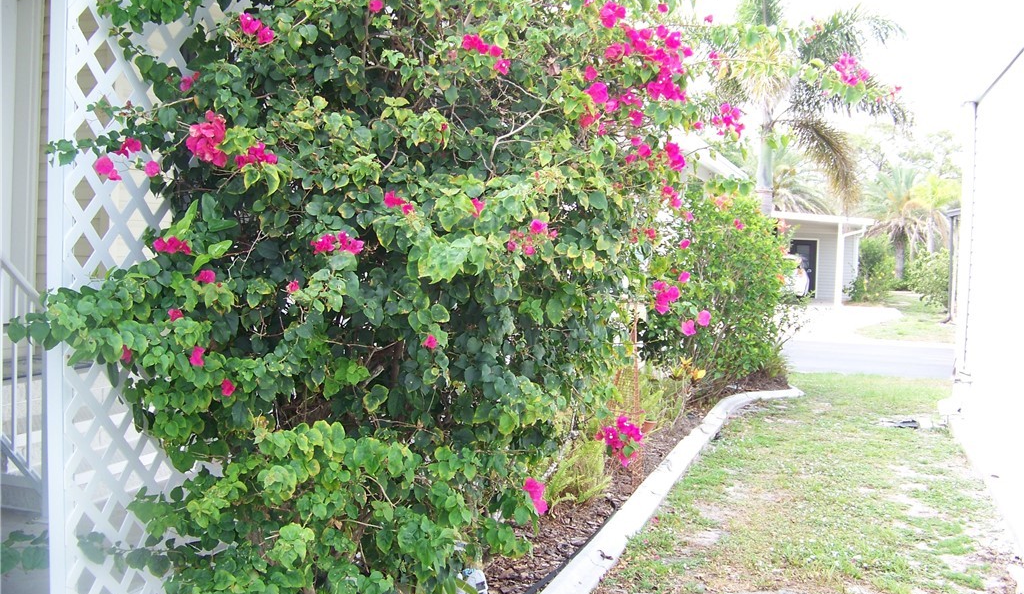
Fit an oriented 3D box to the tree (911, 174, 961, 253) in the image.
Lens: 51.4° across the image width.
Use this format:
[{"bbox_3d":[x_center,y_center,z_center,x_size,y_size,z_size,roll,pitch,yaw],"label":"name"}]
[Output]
[{"bbox_3d":[15.546,-2.472,39.000,1.847,4.102,1.904,2,3,22],"label":"tree"}]

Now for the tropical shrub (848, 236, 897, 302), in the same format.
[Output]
[{"bbox_3d":[11.171,-0.883,33.000,1.443,2.045,1.339,2,3,19],"label":"tropical shrub"}]

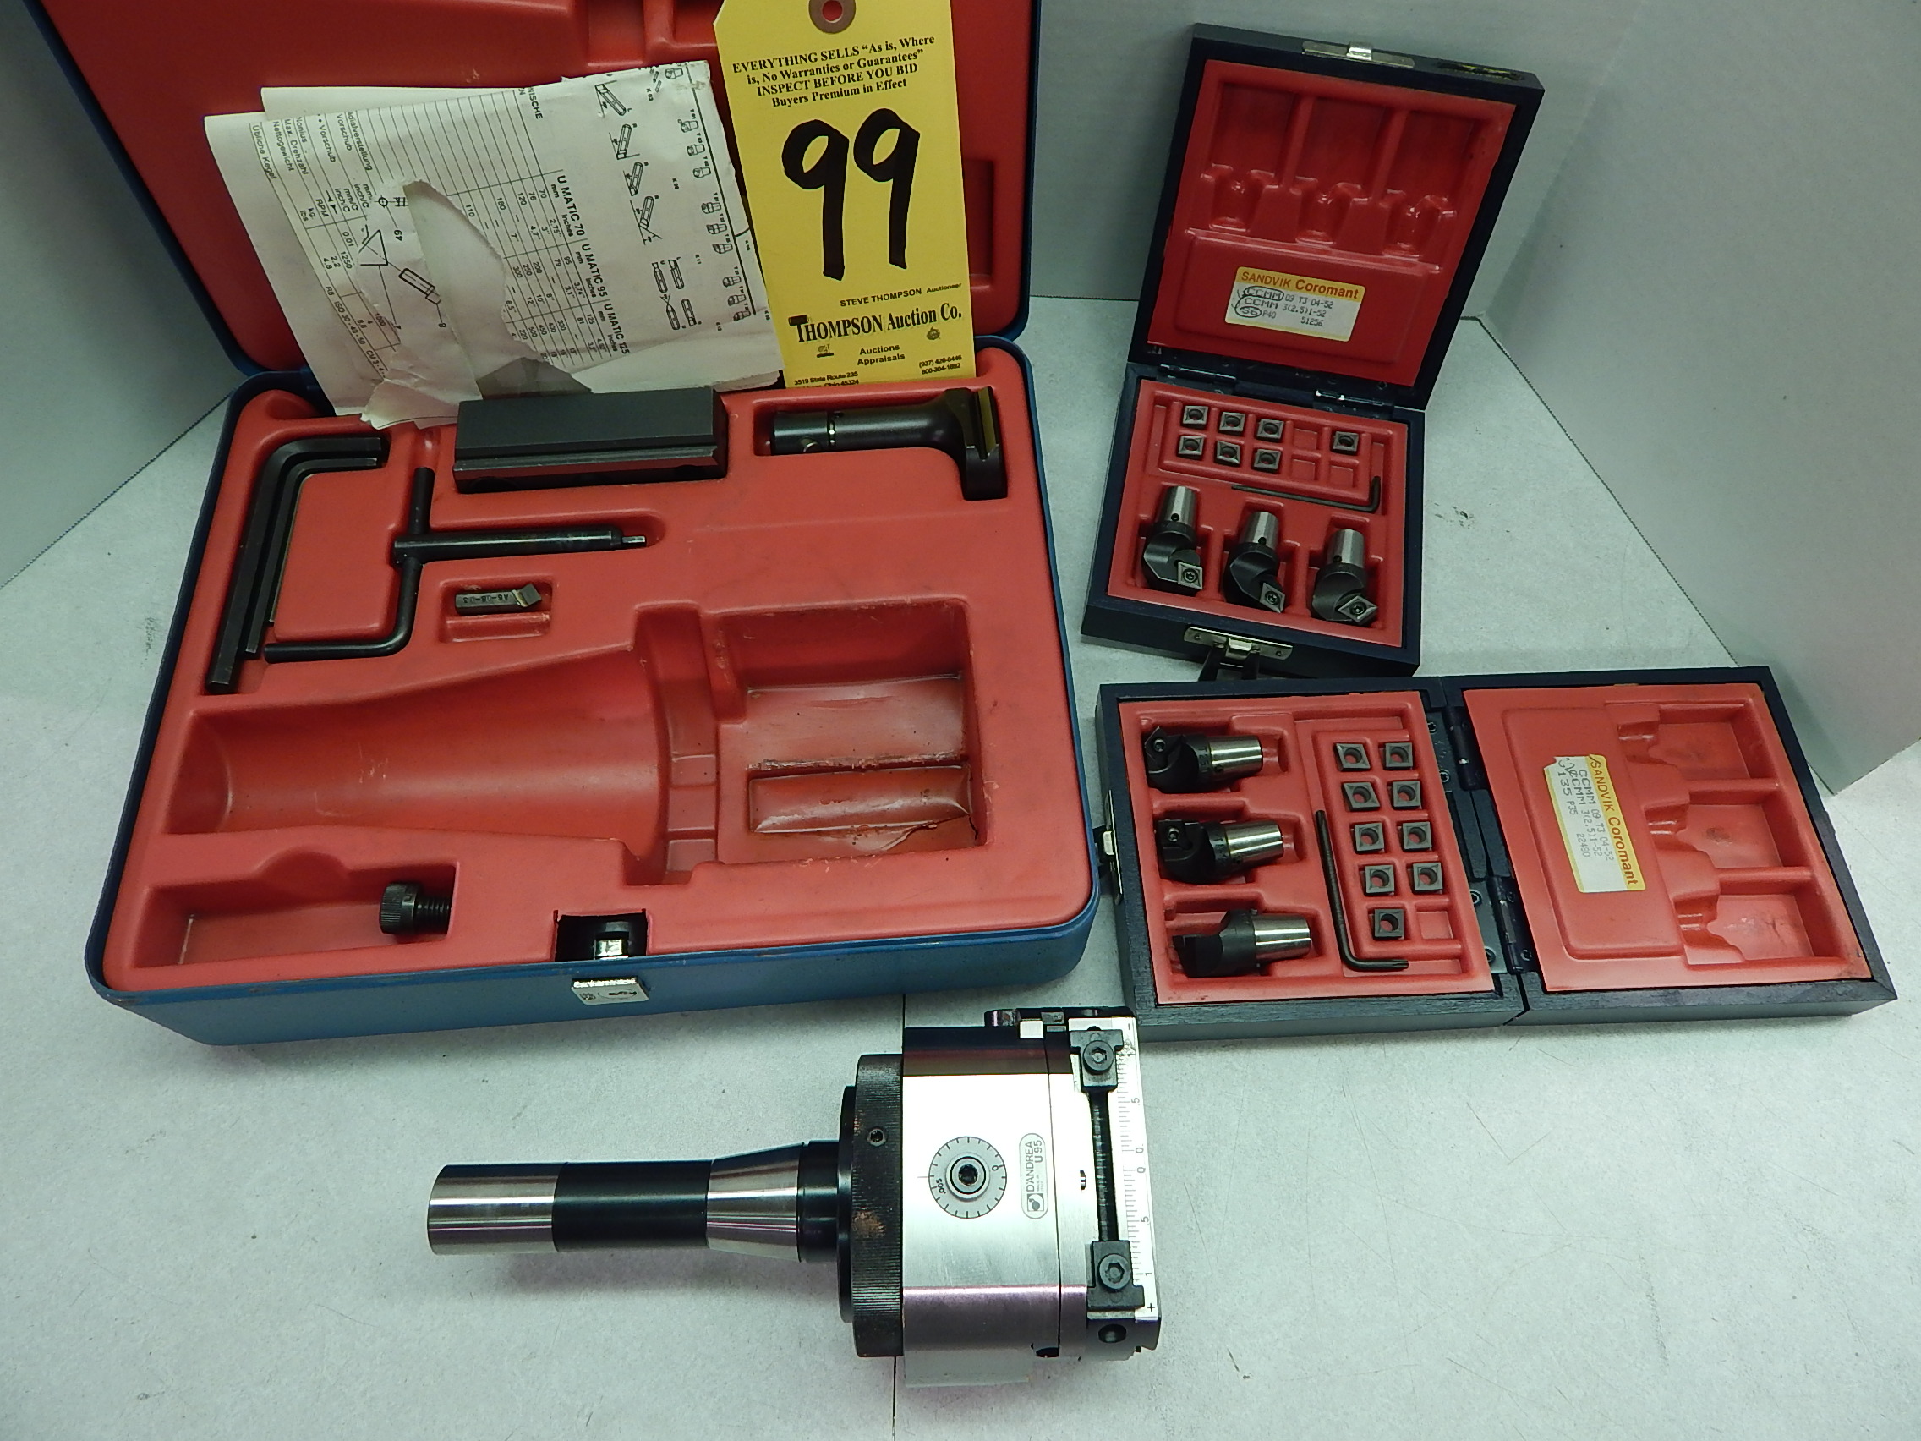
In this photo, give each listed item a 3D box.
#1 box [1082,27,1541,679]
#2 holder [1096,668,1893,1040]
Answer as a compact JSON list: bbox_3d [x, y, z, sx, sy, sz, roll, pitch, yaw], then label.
[{"bbox_3d":[0.127,-0.134,0.475,0.124,0.139,0.191,11,61,4],"label":"box"},{"bbox_3d":[0.176,0.043,0.447,0.253,0.021,0.124,-1,61,-3],"label":"holder"}]

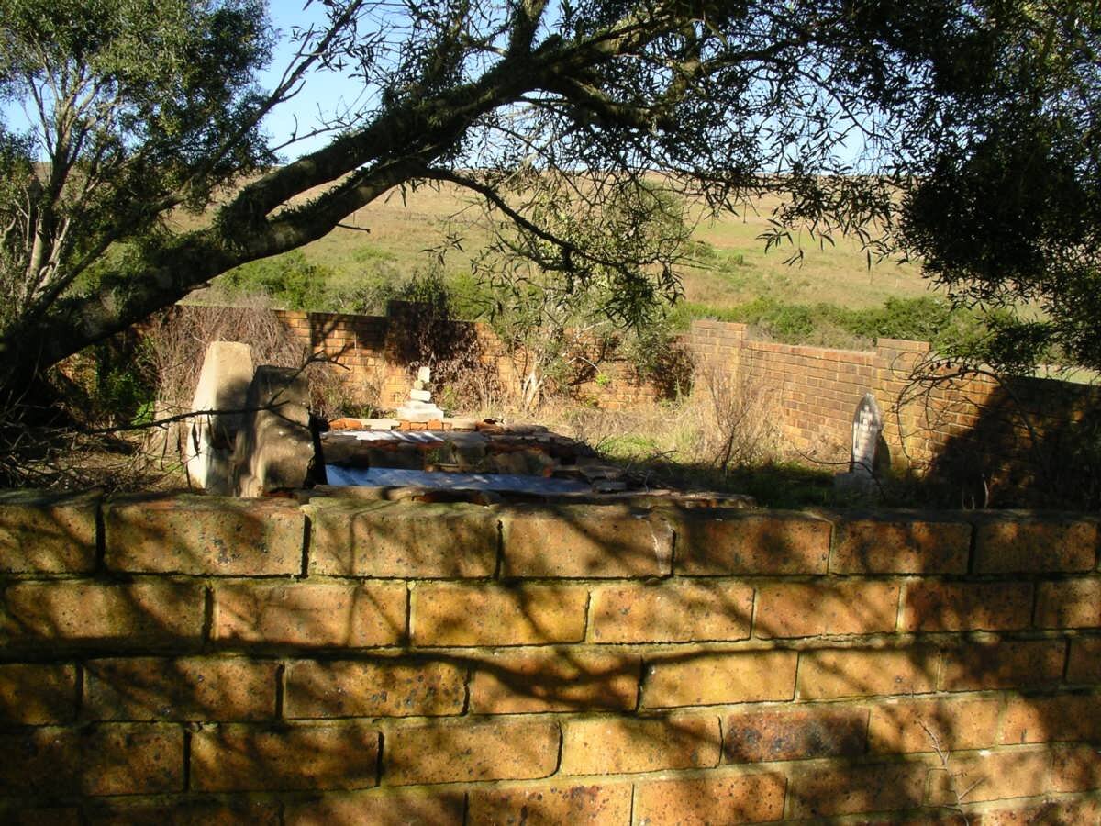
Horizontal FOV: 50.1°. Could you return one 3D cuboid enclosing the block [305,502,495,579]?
[{"bbox_3d":[-0.191,0.155,1.468,0.225,0.075,0.106,3,7,-19],"label":"block"}]

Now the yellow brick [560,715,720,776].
[{"bbox_3d":[0.105,0.431,1.593,0.222,0.073,0.106,2,5,-18],"label":"yellow brick"}]

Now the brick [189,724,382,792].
[{"bbox_3d":[-0.330,0.405,1.449,0.222,0.073,0.106,2,5,-18],"label":"brick"}]

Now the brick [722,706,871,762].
[{"bbox_3d":[0.326,0.441,1.680,0.223,0.072,0.106,3,7,-19],"label":"brick"}]

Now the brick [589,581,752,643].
[{"bbox_3d":[0.143,0.257,1.594,0.226,0.075,0.106,3,7,-19],"label":"brick"}]

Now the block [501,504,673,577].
[{"bbox_3d":[0.034,0.165,1.544,0.226,0.077,0.106,3,7,-19],"label":"block"}]

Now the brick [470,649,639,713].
[{"bbox_3d":[-0.010,0.338,1.554,0.225,0.076,0.106,3,7,-19],"label":"brick"}]

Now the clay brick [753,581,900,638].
[{"bbox_3d":[0.364,0.264,1.659,0.222,0.073,0.106,2,5,-18],"label":"clay brick"}]

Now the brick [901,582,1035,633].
[{"bbox_3d":[0.585,0.271,1.734,0.222,0.073,0.106,2,5,-18],"label":"brick"}]

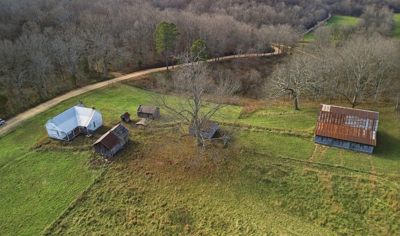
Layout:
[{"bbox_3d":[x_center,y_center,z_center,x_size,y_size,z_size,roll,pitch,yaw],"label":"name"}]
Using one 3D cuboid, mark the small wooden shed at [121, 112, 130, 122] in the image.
[{"bbox_3d":[-22.880,-0.161,85.513,2.100,2.317,2.000,8,27,16],"label":"small wooden shed"}]

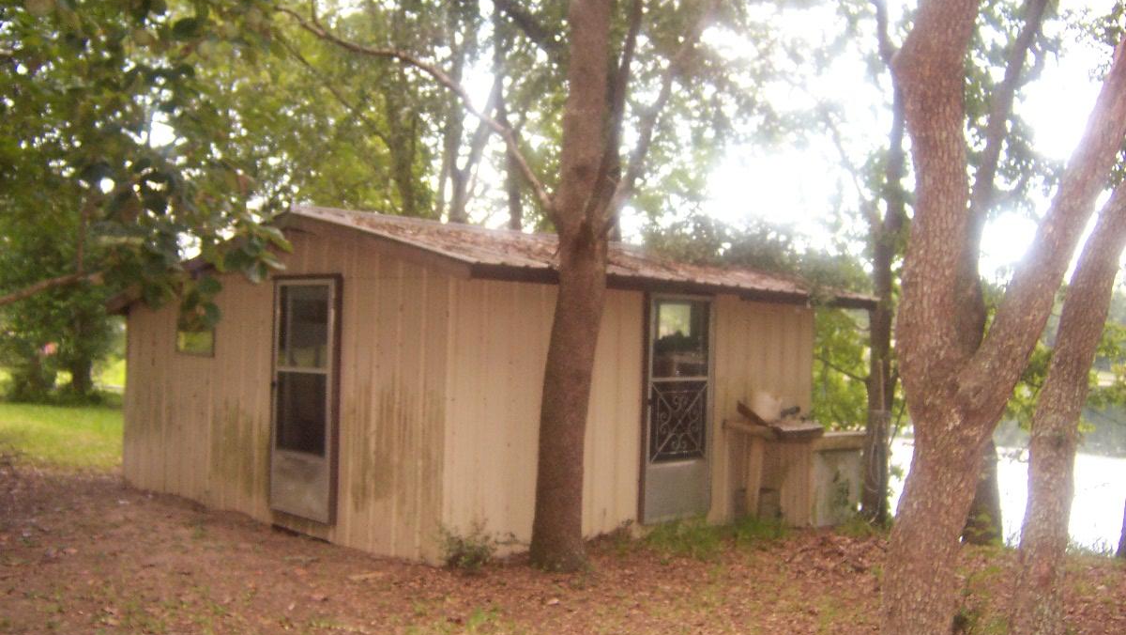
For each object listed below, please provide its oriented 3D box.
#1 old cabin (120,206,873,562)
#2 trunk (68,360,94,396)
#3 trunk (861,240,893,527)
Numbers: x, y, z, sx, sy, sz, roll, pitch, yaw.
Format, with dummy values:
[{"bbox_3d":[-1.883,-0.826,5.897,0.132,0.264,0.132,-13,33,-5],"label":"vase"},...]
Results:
[{"bbox_3d":[-0.963,0.585,11.732,5.400,2.880,6.490,3,-3,-44],"label":"old cabin"},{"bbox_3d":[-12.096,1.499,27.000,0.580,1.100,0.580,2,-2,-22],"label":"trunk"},{"bbox_3d":[3.333,0.633,11.400,0.330,3.100,0.330,1,-2,16],"label":"trunk"}]

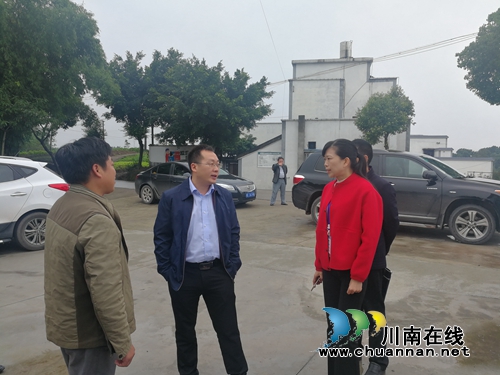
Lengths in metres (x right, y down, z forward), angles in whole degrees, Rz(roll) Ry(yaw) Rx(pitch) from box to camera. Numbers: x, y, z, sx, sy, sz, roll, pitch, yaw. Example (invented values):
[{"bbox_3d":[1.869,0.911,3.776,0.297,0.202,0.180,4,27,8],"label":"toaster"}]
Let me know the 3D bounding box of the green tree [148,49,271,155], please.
[{"bbox_3d":[-1.971,-4.100,20.500,6.300,6.200,5.300,0,4,0],"label":"green tree"}]

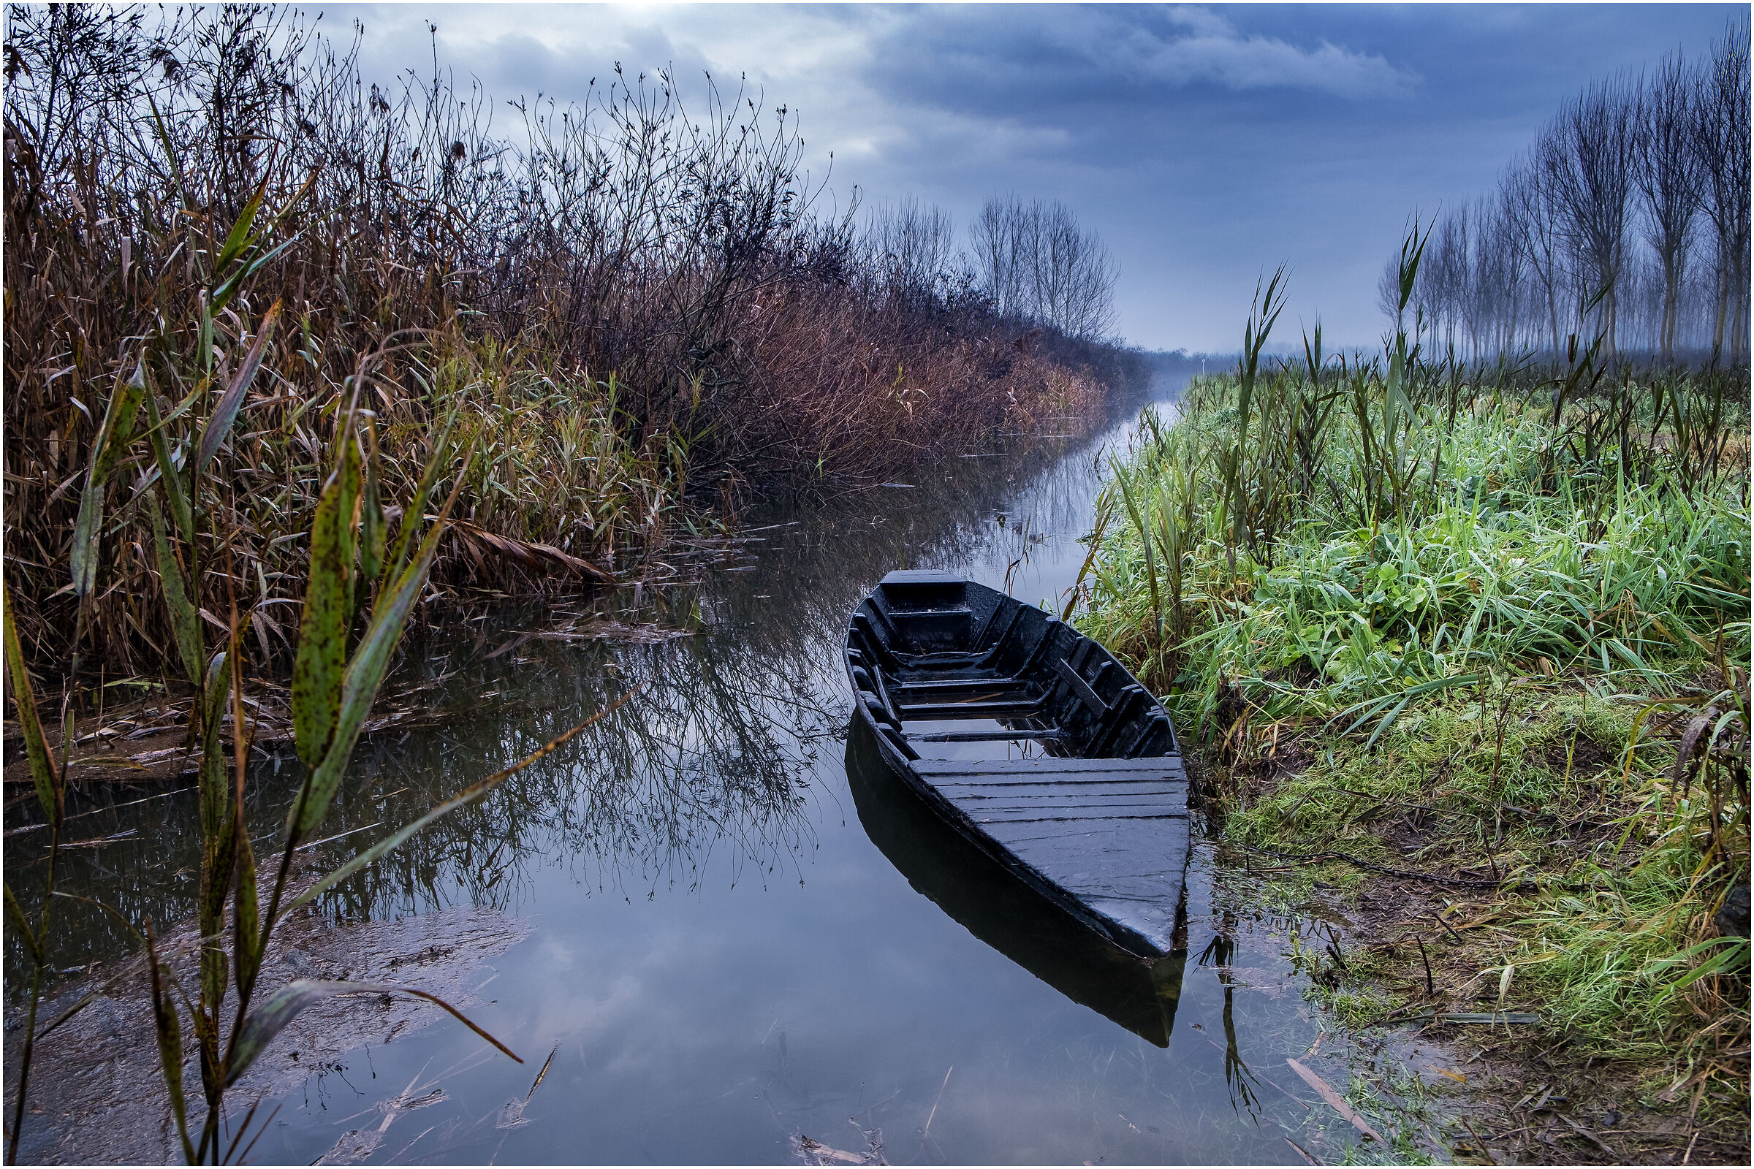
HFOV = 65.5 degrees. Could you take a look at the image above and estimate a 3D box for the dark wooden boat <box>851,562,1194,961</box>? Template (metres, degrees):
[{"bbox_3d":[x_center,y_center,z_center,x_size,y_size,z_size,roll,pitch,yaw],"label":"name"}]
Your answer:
[{"bbox_3d":[0.485,0.522,5.628,1.166,0.450,4.849,-1,9,-5],"label":"dark wooden boat"}]

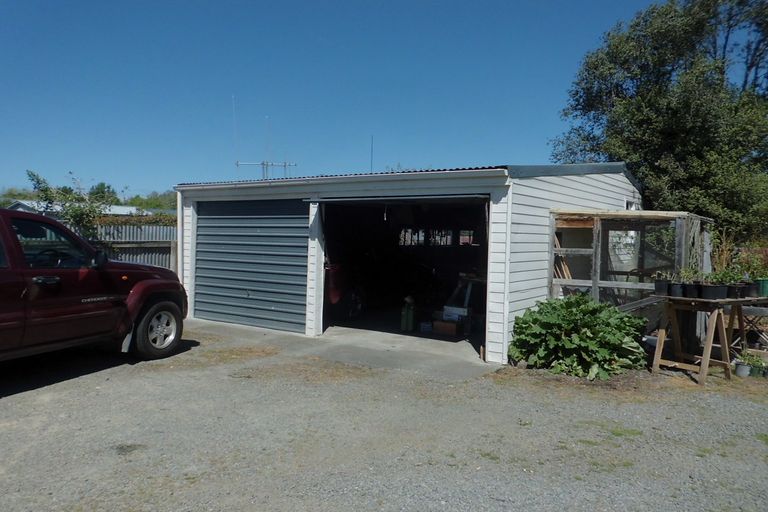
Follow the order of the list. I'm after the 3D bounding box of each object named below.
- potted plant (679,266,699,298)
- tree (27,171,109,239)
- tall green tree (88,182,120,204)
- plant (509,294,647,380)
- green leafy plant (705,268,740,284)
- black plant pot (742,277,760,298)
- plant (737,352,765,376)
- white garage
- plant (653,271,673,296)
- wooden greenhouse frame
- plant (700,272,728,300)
[{"bbox_3d":[3.652,0.329,6.630,0.220,0.360,0.210,2,2,29],"label":"potted plant"},{"bbox_3d":[-7.046,-0.446,12.347,1.750,2.858,1.700,0,2,-30],"label":"tree"},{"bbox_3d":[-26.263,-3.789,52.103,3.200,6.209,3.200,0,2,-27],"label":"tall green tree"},{"bbox_3d":[2.508,0.902,6.818,1.520,0.880,1.350,2,2,35],"label":"plant"},{"bbox_3d":[4.028,0.244,6.600,0.380,0.190,0.300,2,2,31],"label":"green leafy plant"},{"bbox_3d":[4.473,0.383,6.750,0.190,0.260,0.190,2,2,34],"label":"black plant pot"},{"bbox_3d":[4.276,1.272,6.470,0.280,0.280,0.250,2,2,34],"label":"plant"},{"bbox_3d":[1.086,-0.451,11.844,6.700,3.200,8.100,2,2,35],"label":"white garage"},{"bbox_3d":[3.415,0.343,6.800,0.210,0.300,0.200,2,2,27],"label":"plant"},{"bbox_3d":[3.951,0.336,8.677,1.780,1.950,3.000,2,2,35],"label":"wooden greenhouse frame"},{"bbox_3d":[3.915,0.367,6.570,0.280,0.320,0.250,2,2,31],"label":"plant"}]

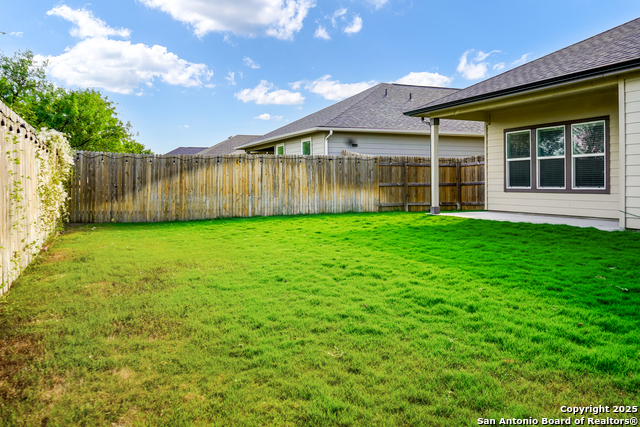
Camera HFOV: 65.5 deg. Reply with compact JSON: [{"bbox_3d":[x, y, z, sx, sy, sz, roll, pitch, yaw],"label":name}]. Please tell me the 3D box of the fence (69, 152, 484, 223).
[{"bbox_3d":[-0.660,-0.850,15.070,12.500,1.880,0.180,-1,3,-22],"label":"fence"}]

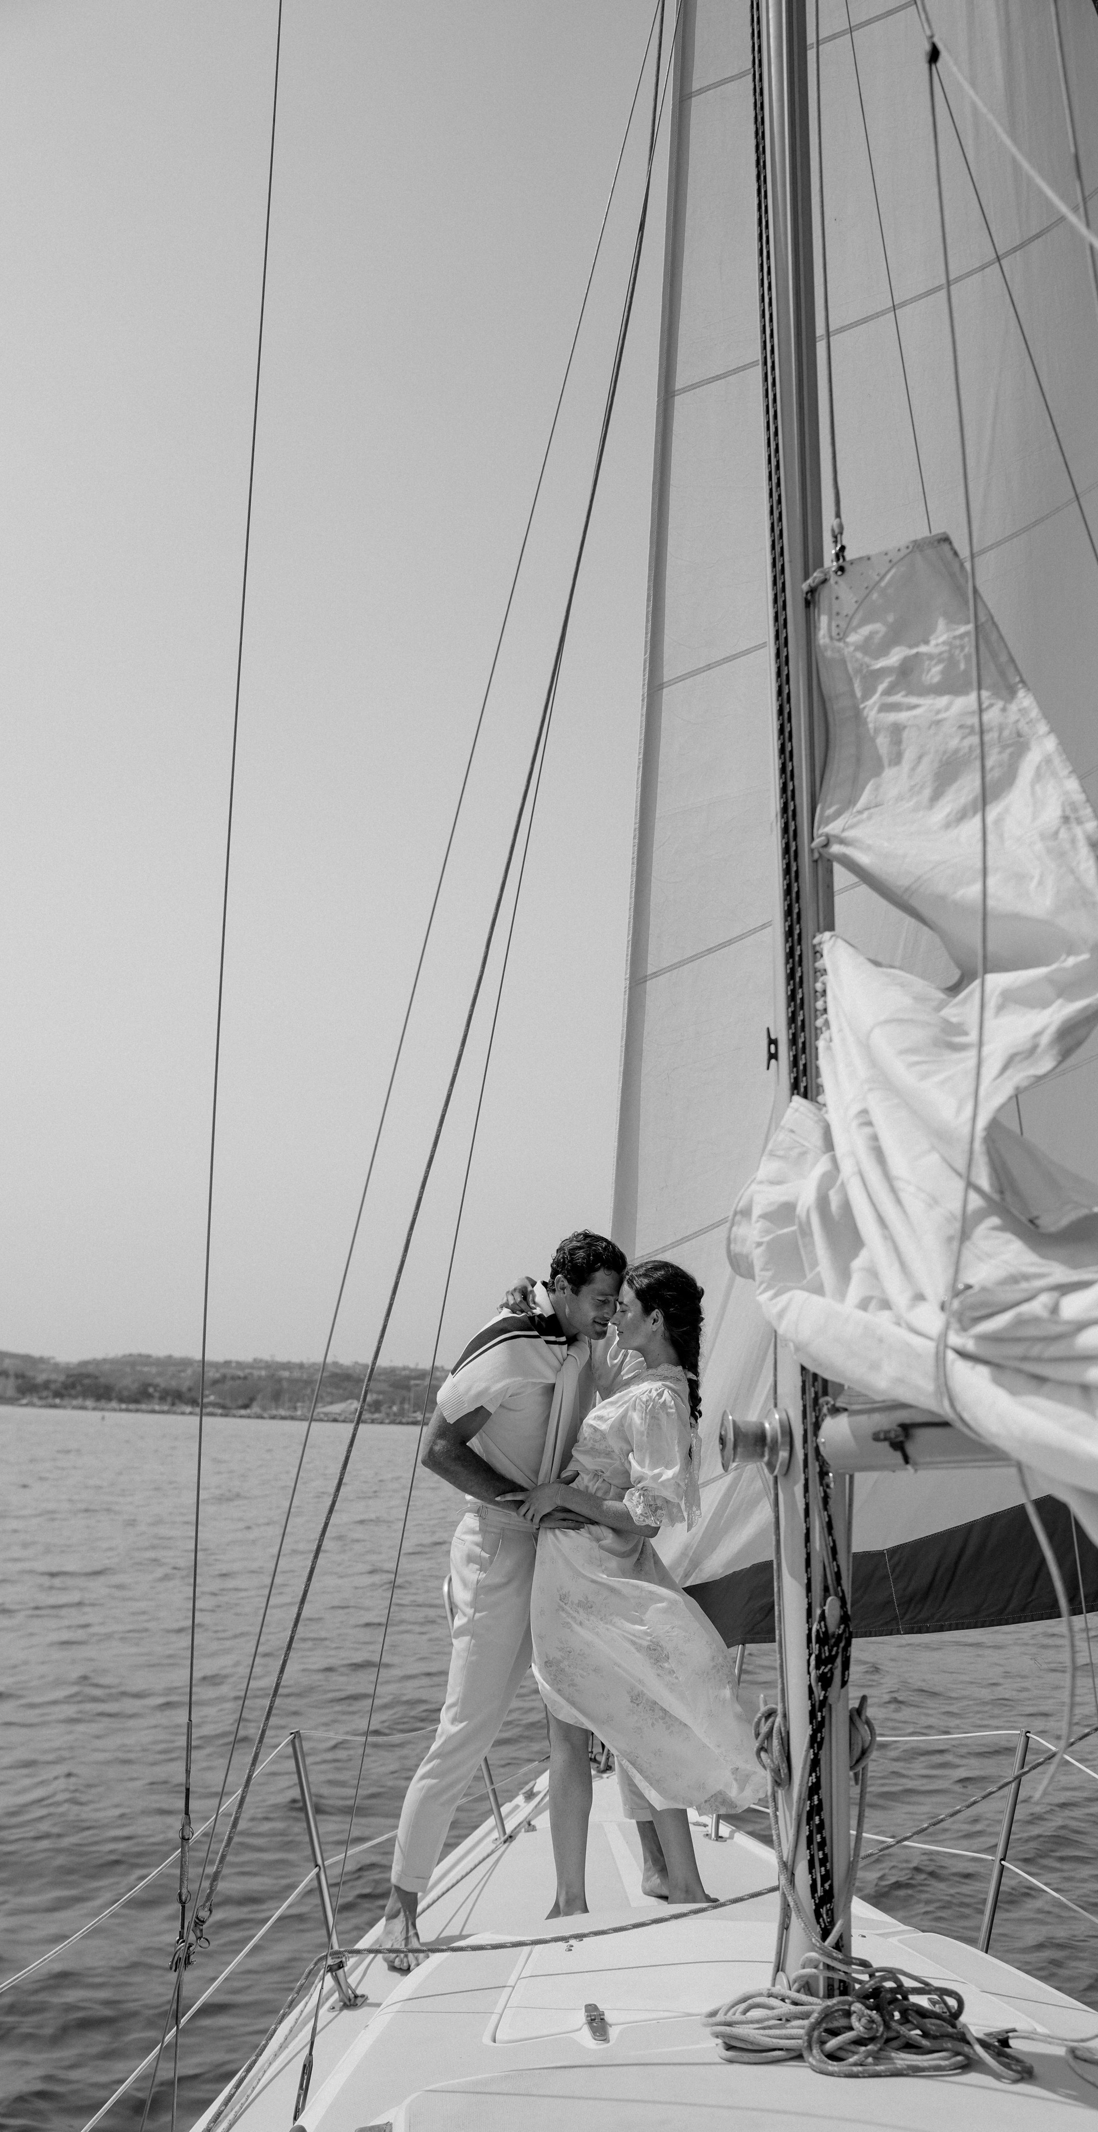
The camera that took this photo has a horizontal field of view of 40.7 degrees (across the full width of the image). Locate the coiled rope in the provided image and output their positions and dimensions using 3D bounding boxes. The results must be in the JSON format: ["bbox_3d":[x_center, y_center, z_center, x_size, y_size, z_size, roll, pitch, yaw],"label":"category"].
[{"bbox_3d":[0.494,1.527,2.431,0.490,0.115,0.320,3,-14,0],"label":"coiled rope"}]

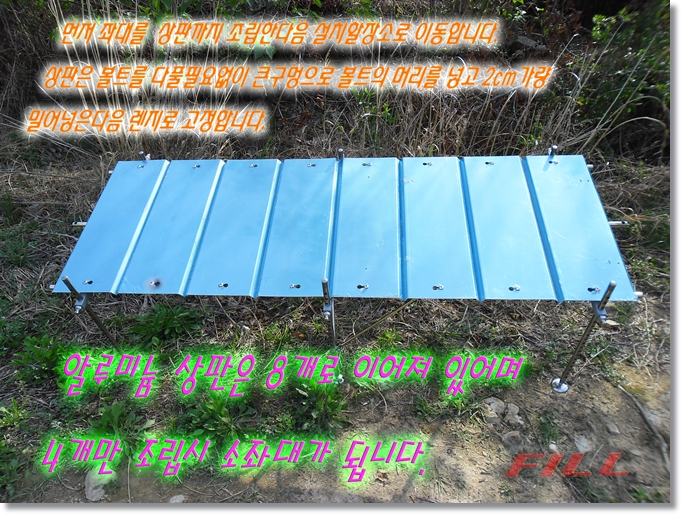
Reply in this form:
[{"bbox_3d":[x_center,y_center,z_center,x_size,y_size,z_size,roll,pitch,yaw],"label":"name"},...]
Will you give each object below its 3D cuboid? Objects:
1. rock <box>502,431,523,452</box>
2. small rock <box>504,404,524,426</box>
[{"bbox_3d":[0.603,0.645,1.870,0.073,0.045,0.068,-6,50,0],"label":"rock"},{"bbox_3d":[0.628,0.572,1.929,0.075,0.045,0.068,-6,50,0],"label":"small rock"}]

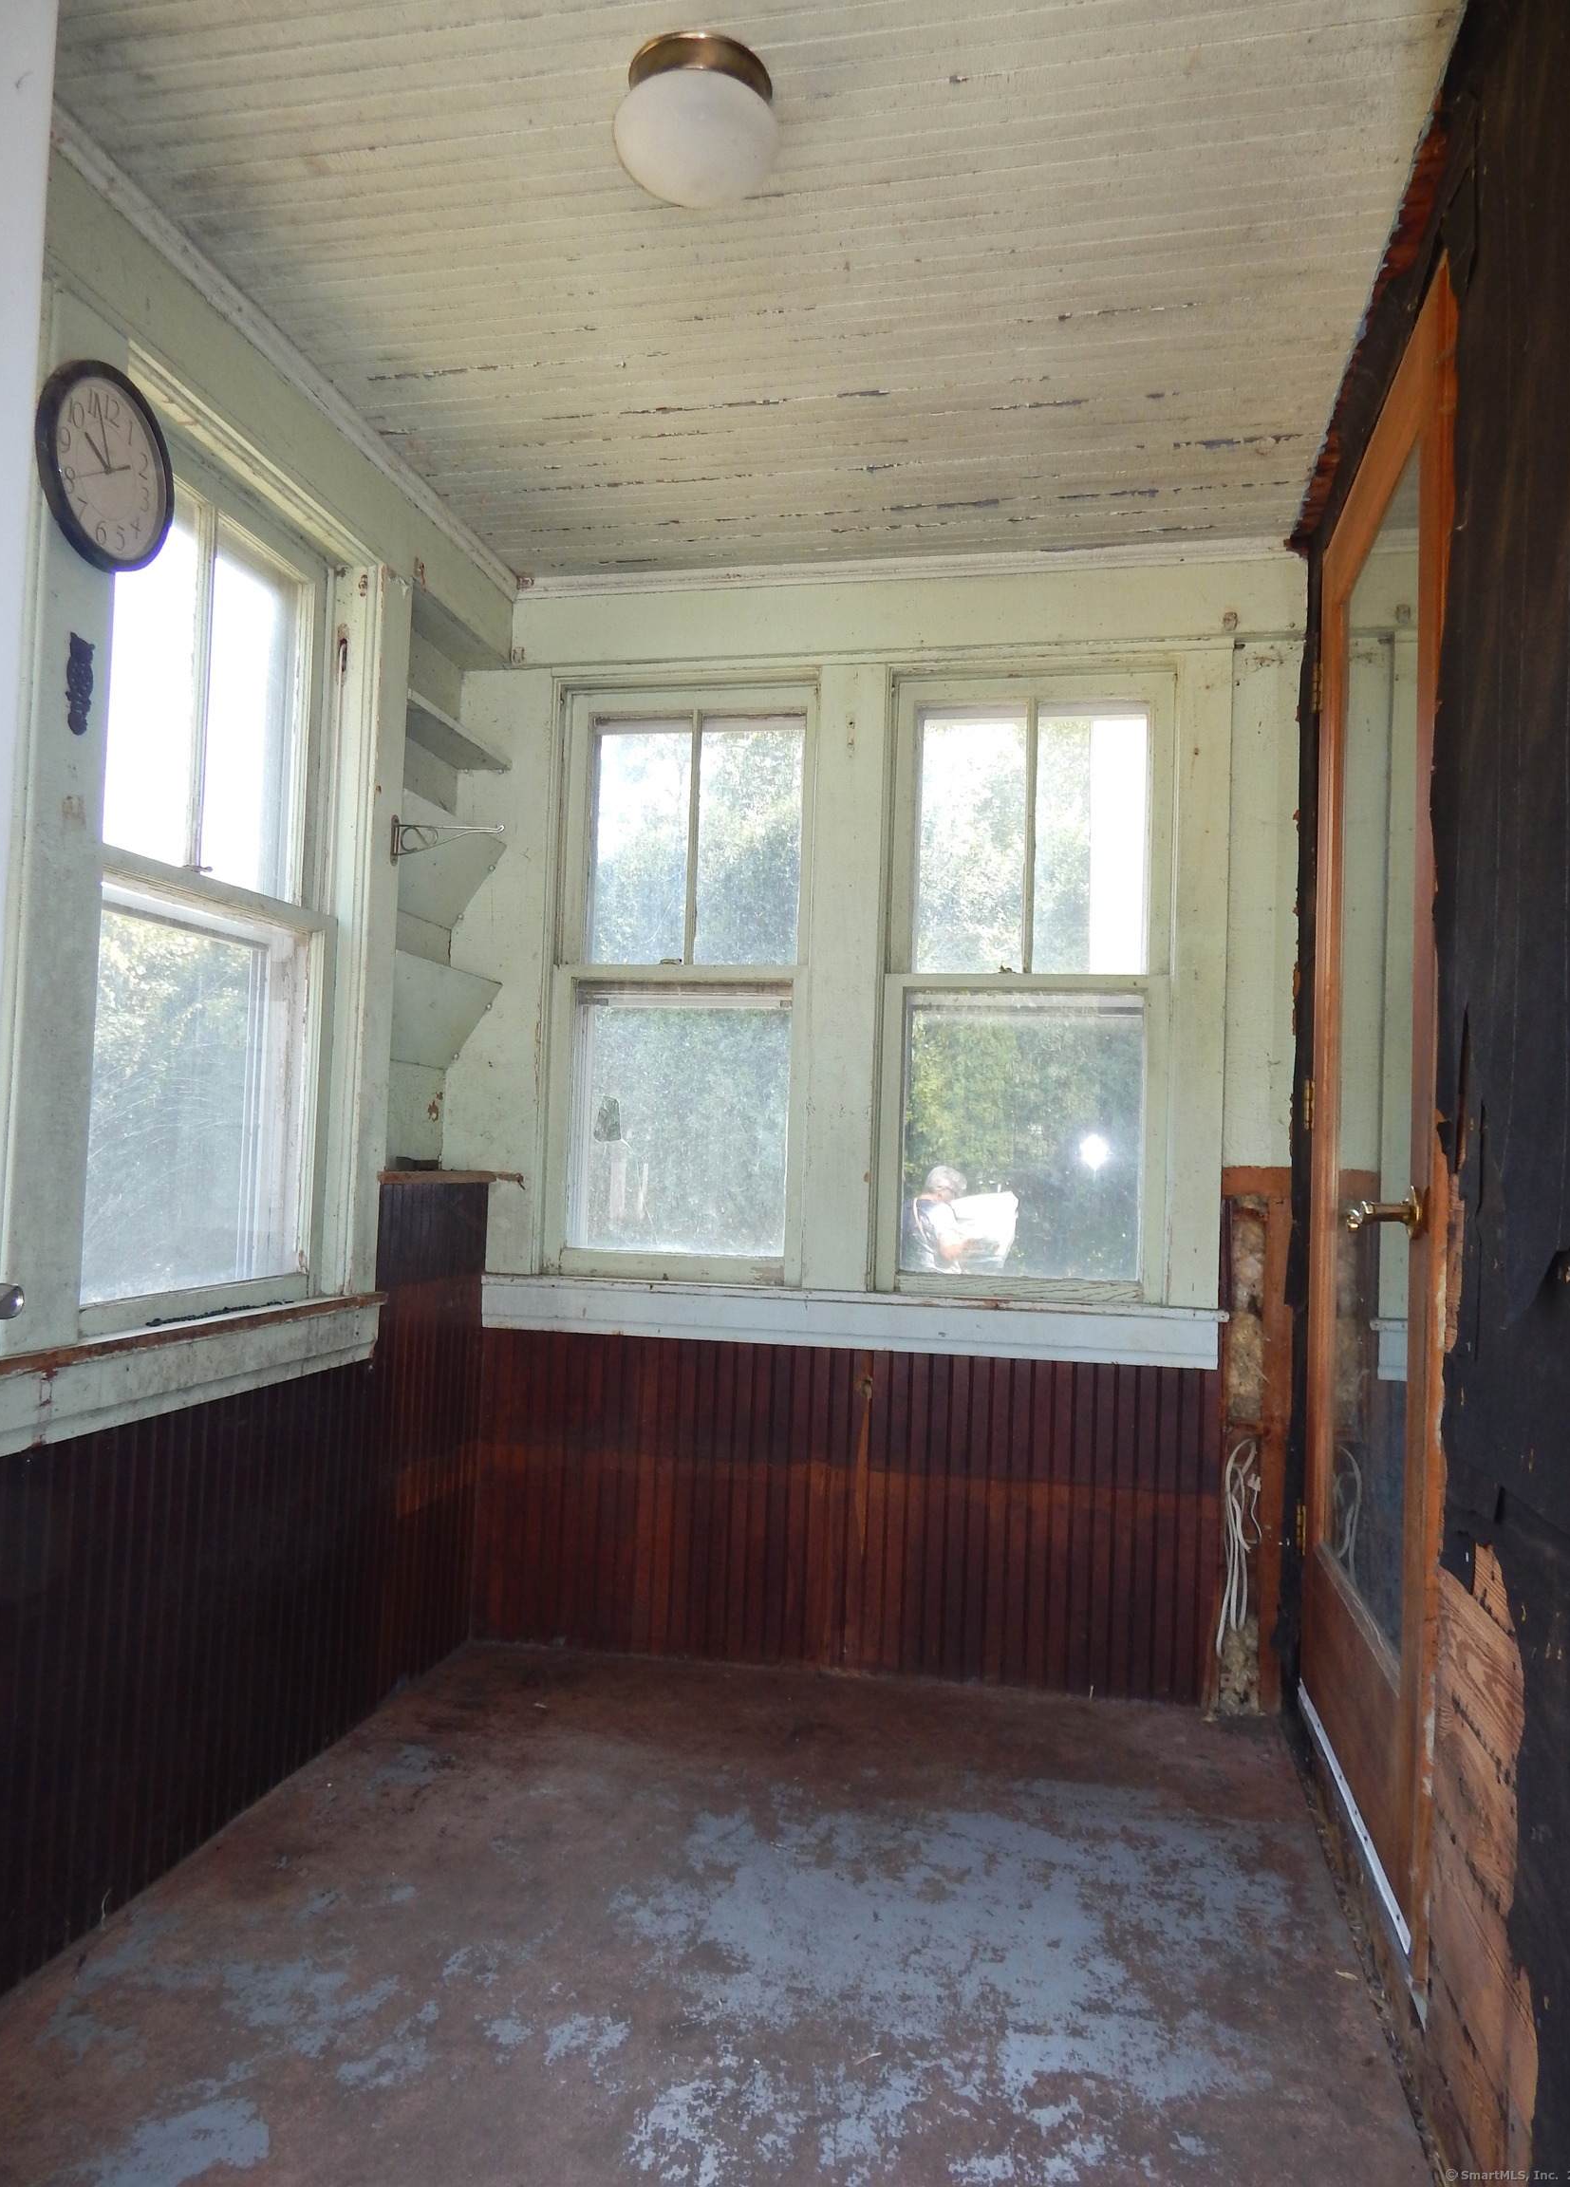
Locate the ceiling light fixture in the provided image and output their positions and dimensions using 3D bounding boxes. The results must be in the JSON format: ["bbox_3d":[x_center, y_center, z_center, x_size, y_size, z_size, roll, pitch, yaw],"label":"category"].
[{"bbox_3d":[-0.099,-1.104,1.601,0.190,0.112,0.190,2,-2,0],"label":"ceiling light fixture"}]

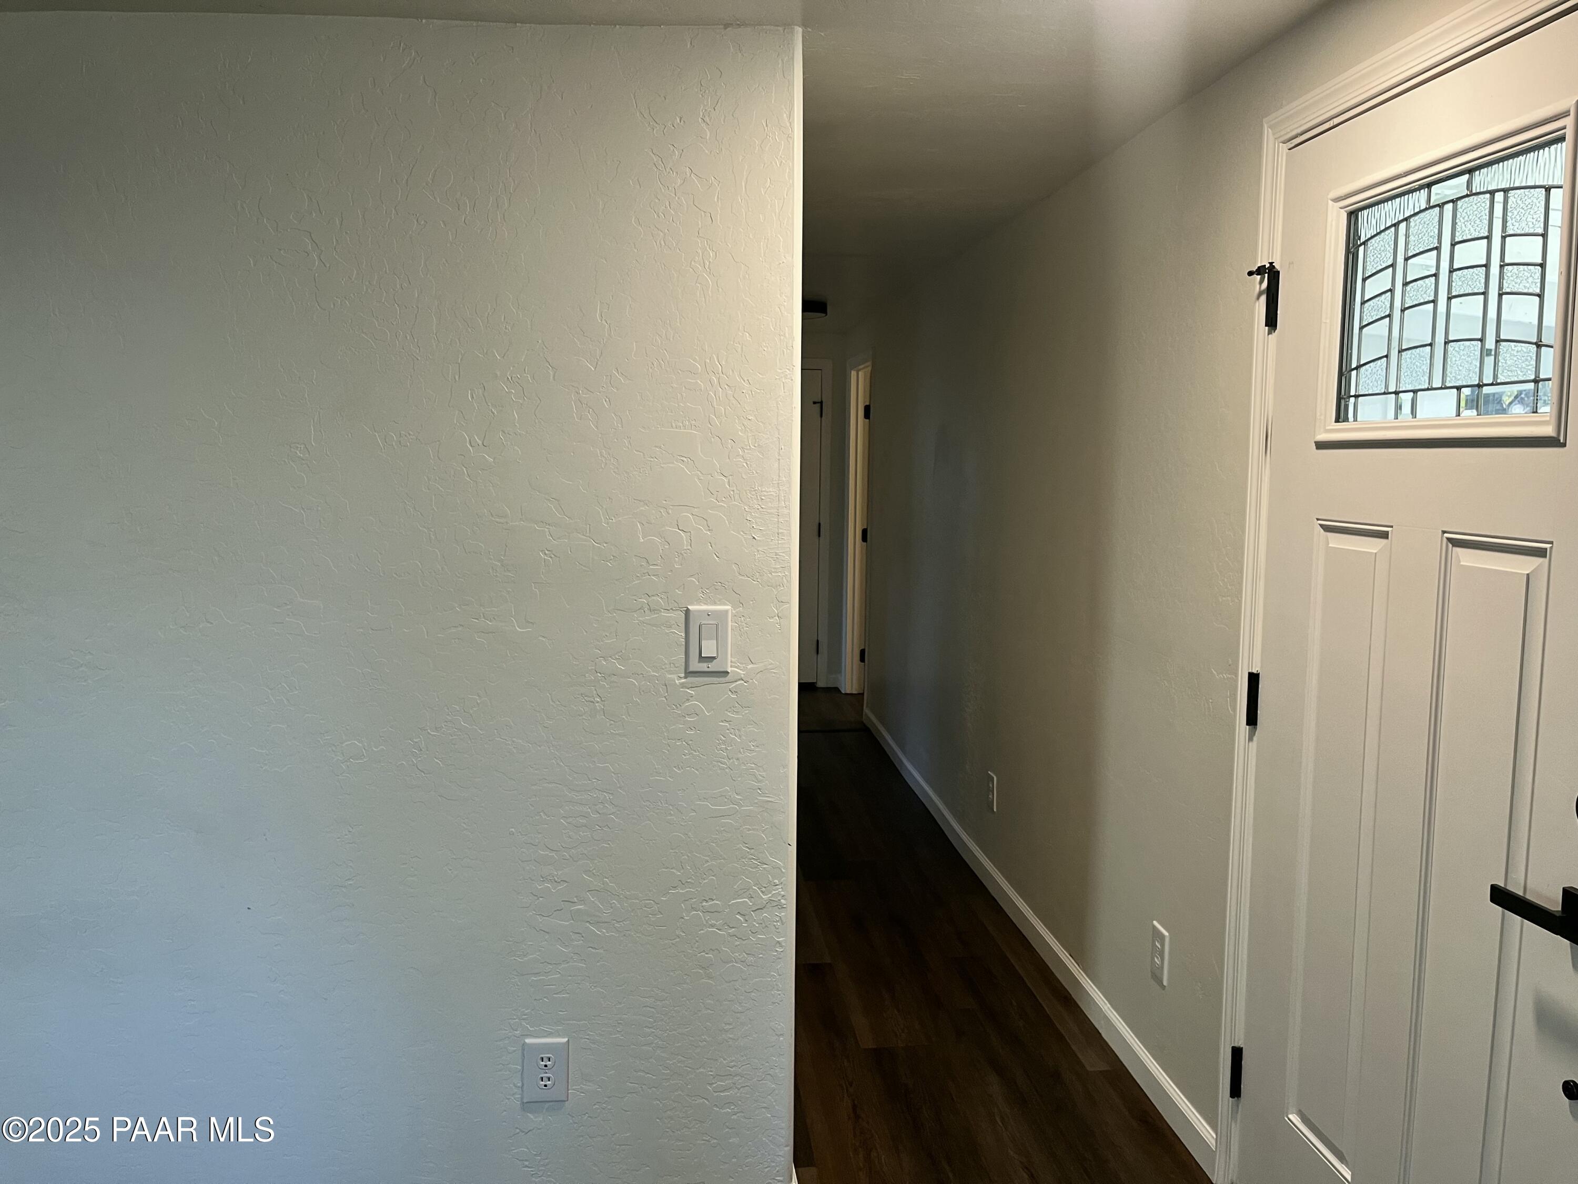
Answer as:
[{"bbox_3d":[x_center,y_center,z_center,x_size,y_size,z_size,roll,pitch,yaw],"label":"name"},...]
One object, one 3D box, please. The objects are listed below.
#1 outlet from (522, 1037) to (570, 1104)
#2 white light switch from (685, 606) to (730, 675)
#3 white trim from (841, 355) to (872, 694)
[{"bbox_3d":[-0.459,0.904,2.239,0.080,0.125,0.010,0,6,-6],"label":"outlet"},{"bbox_3d":[-0.148,0.089,2.179,0.080,0.125,0.012,0,6,-6],"label":"white light switch"},{"bbox_3d":[0.436,-0.323,6.811,0.130,2.030,0.830,0,6,-6],"label":"white trim"}]

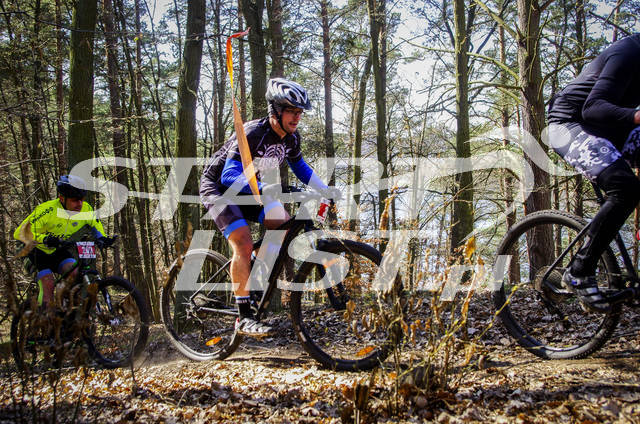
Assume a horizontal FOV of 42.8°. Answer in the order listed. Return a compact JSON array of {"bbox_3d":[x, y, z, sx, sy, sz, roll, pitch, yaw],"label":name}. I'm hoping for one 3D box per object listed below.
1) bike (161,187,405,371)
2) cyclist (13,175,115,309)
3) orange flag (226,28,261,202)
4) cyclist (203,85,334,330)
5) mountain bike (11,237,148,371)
[{"bbox_3d":[-0.331,0.408,4.930,1.870,1.050,0.700,-5,-1,37],"label":"bike"},{"bbox_3d":[-2.160,0.400,6.970,0.800,1.470,0.660,0,2,38],"label":"cyclist"},{"bbox_3d":[-0.385,-0.485,4.100,0.170,0.870,0.090,0,3,-11],"label":"orange flag"},{"bbox_3d":[-0.360,-0.030,4.950,0.820,1.520,0.660,1,2,37],"label":"cyclist"},{"bbox_3d":[-2.060,0.800,6.750,1.830,1.060,0.700,-12,-6,38],"label":"mountain bike"}]

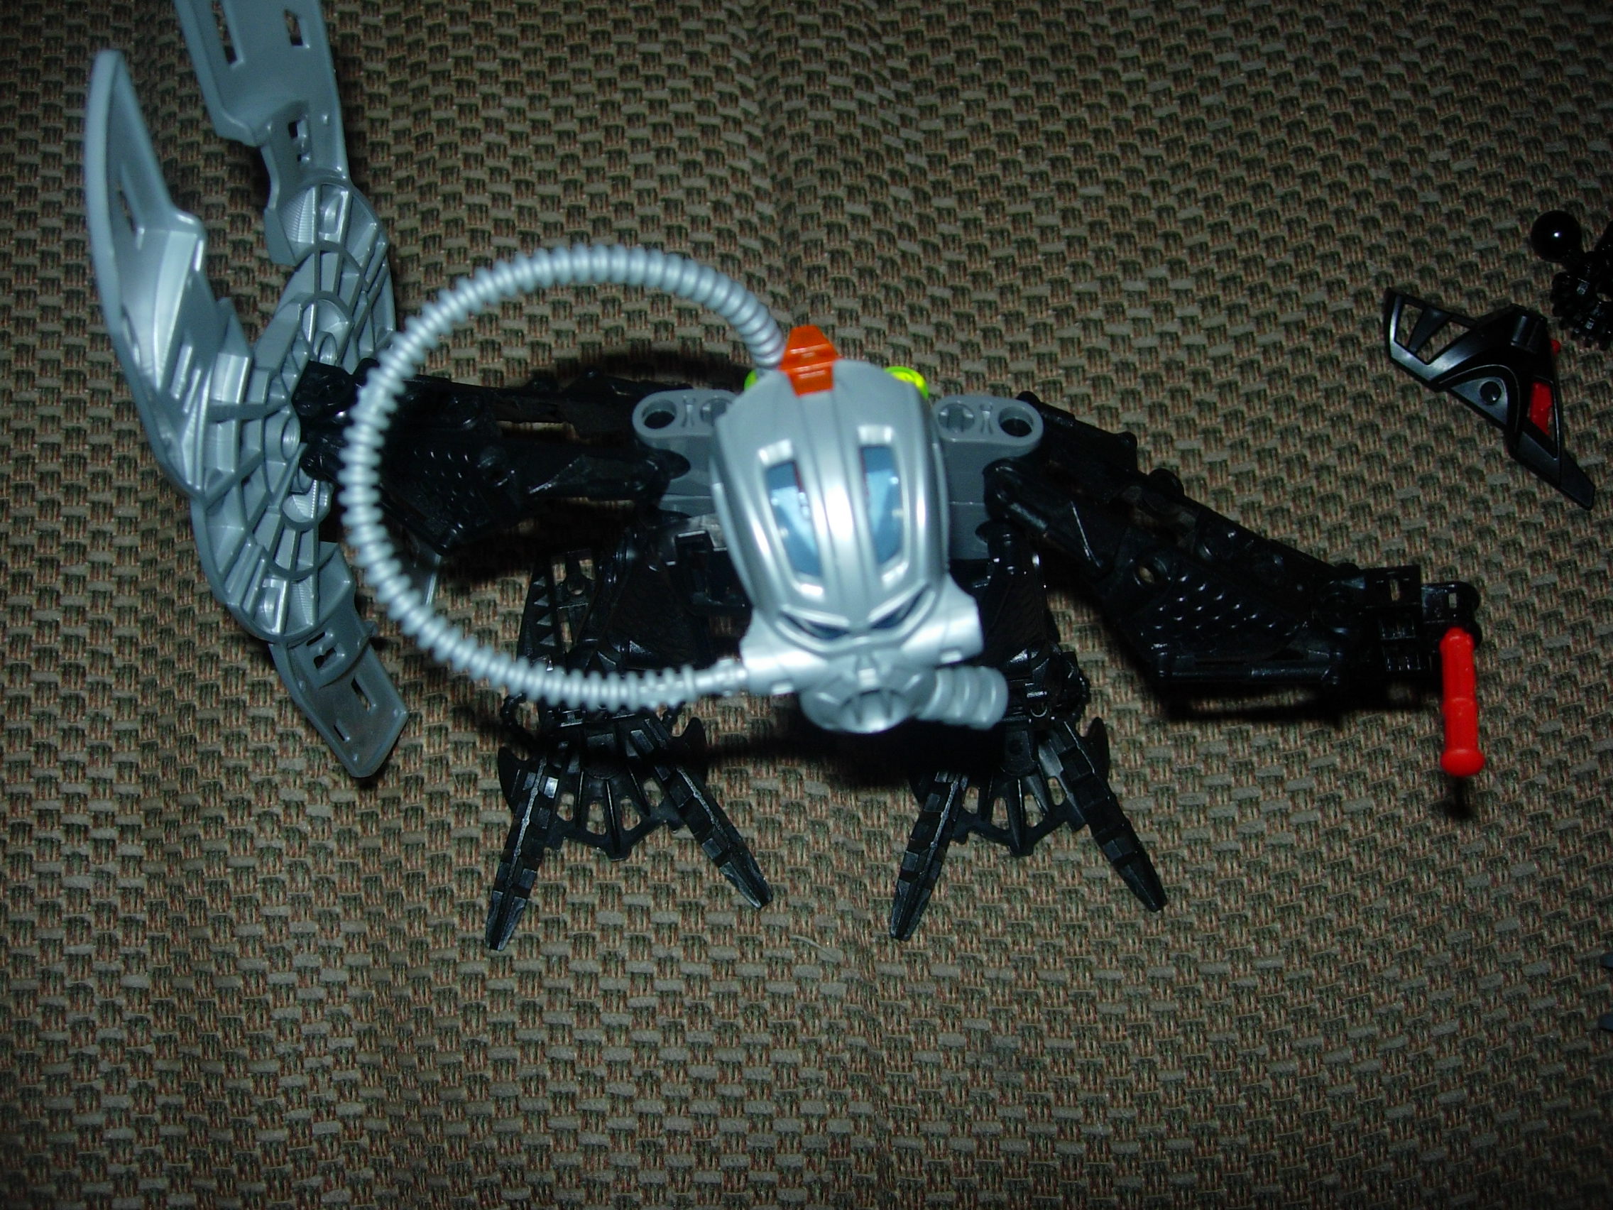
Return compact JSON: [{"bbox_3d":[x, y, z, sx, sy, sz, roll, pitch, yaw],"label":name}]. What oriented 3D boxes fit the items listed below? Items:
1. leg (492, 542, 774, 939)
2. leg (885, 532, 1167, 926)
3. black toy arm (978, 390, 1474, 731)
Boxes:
[{"bbox_3d":[-0.033,0.021,0.291,0.051,0.083,0.055,-4,68,-2],"label":"leg"},{"bbox_3d":[0.040,0.021,0.291,0.050,0.083,0.055,-4,68,-2],"label":"leg"},{"bbox_3d":[0.061,-0.004,0.259,0.075,0.025,0.030,21,68,-11],"label":"black toy arm"}]

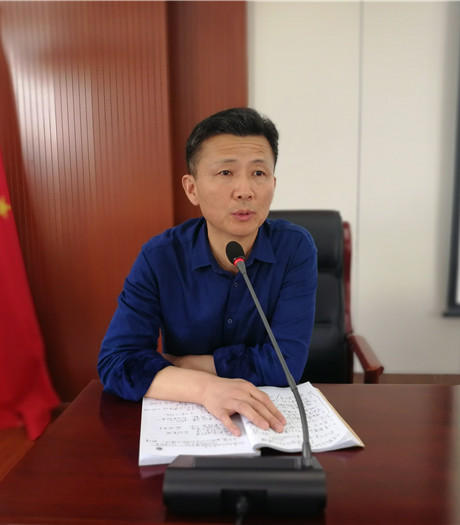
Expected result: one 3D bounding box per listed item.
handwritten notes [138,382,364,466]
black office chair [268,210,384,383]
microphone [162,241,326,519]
[{"bbox_3d":[0.023,0.260,0.931,0.345,0.022,0.243,-2,9,-8],"label":"handwritten notes"},{"bbox_3d":[0.139,0.388,1.691,0.620,1.070,0.680,0,9,6],"label":"black office chair"},{"bbox_3d":[0.019,0.134,0.784,0.200,0.315,0.275,-1,8,2],"label":"microphone"}]

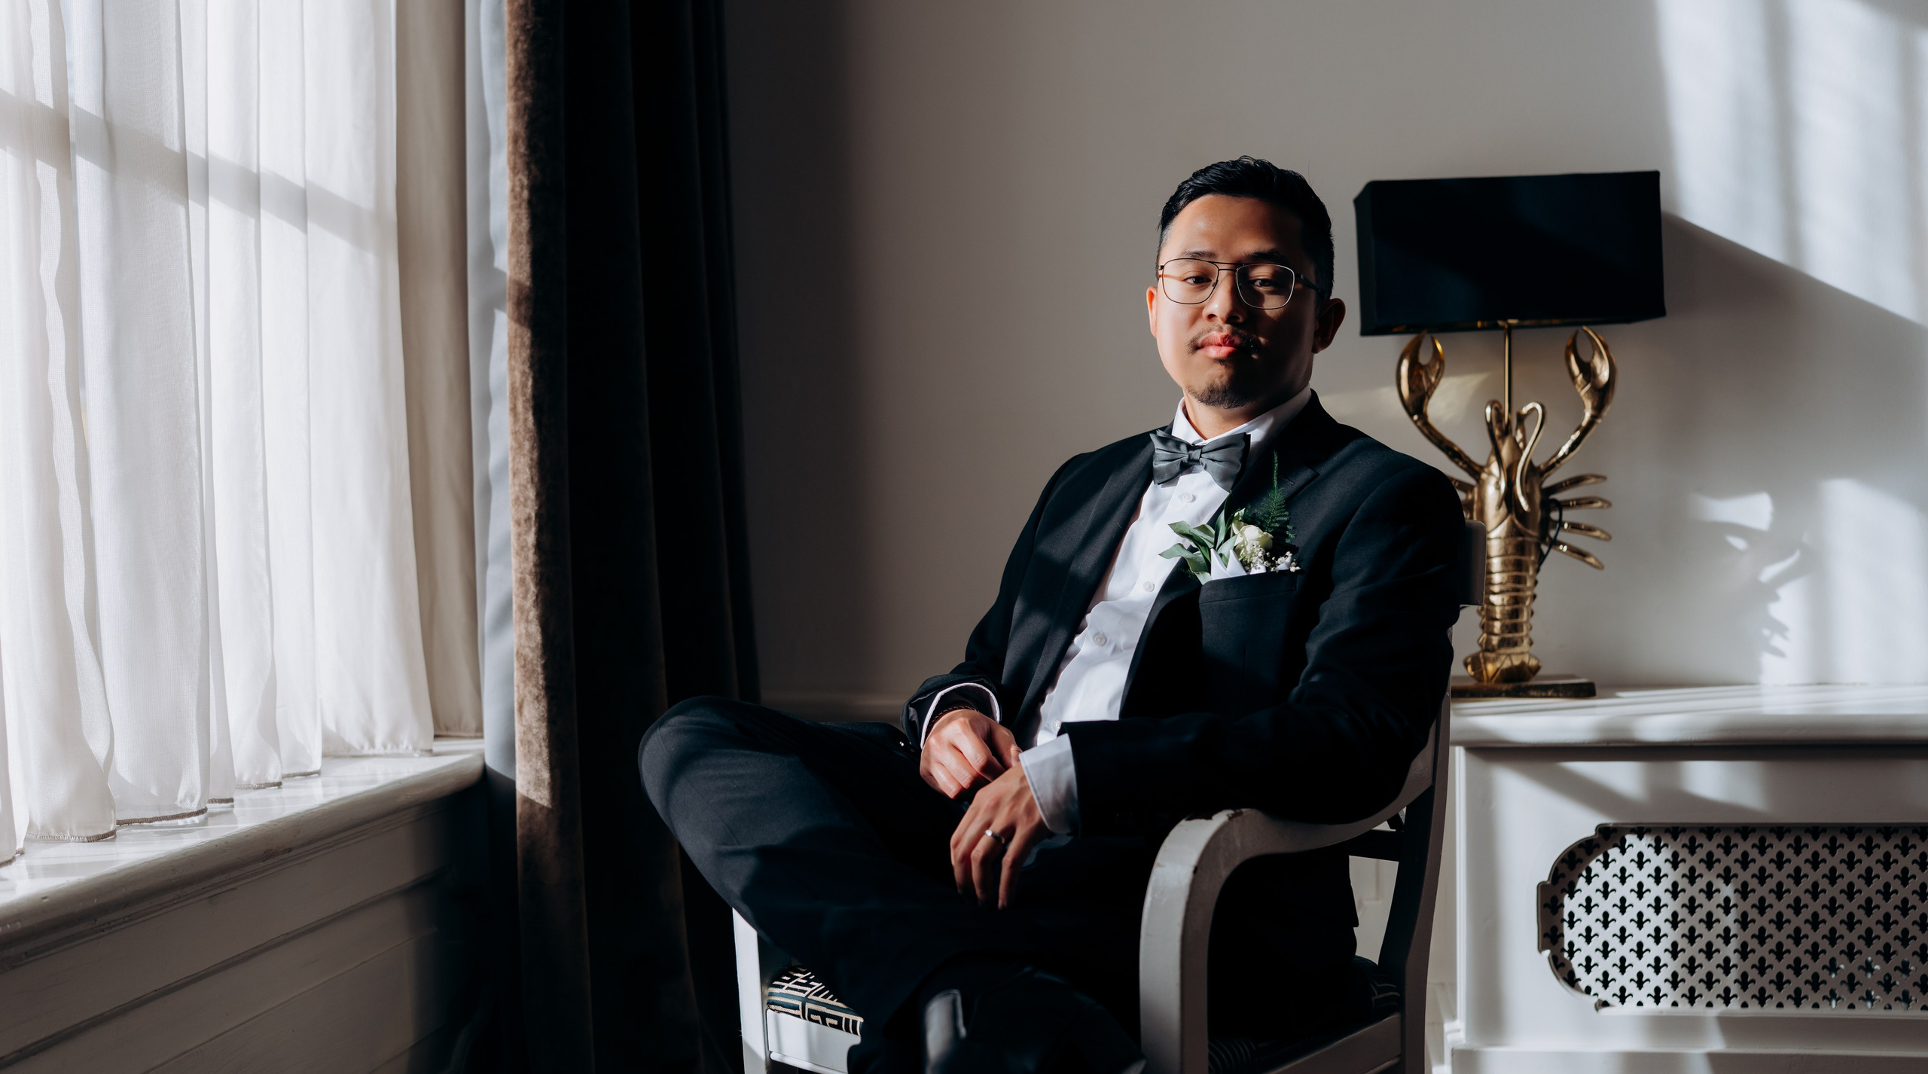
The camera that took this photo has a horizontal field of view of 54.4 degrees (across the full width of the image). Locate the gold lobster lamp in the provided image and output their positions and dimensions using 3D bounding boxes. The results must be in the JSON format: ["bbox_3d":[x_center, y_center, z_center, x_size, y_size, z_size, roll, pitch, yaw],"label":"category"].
[{"bbox_3d":[0.795,-0.138,2.740,0.405,0.740,0.178,-1,0,6],"label":"gold lobster lamp"}]

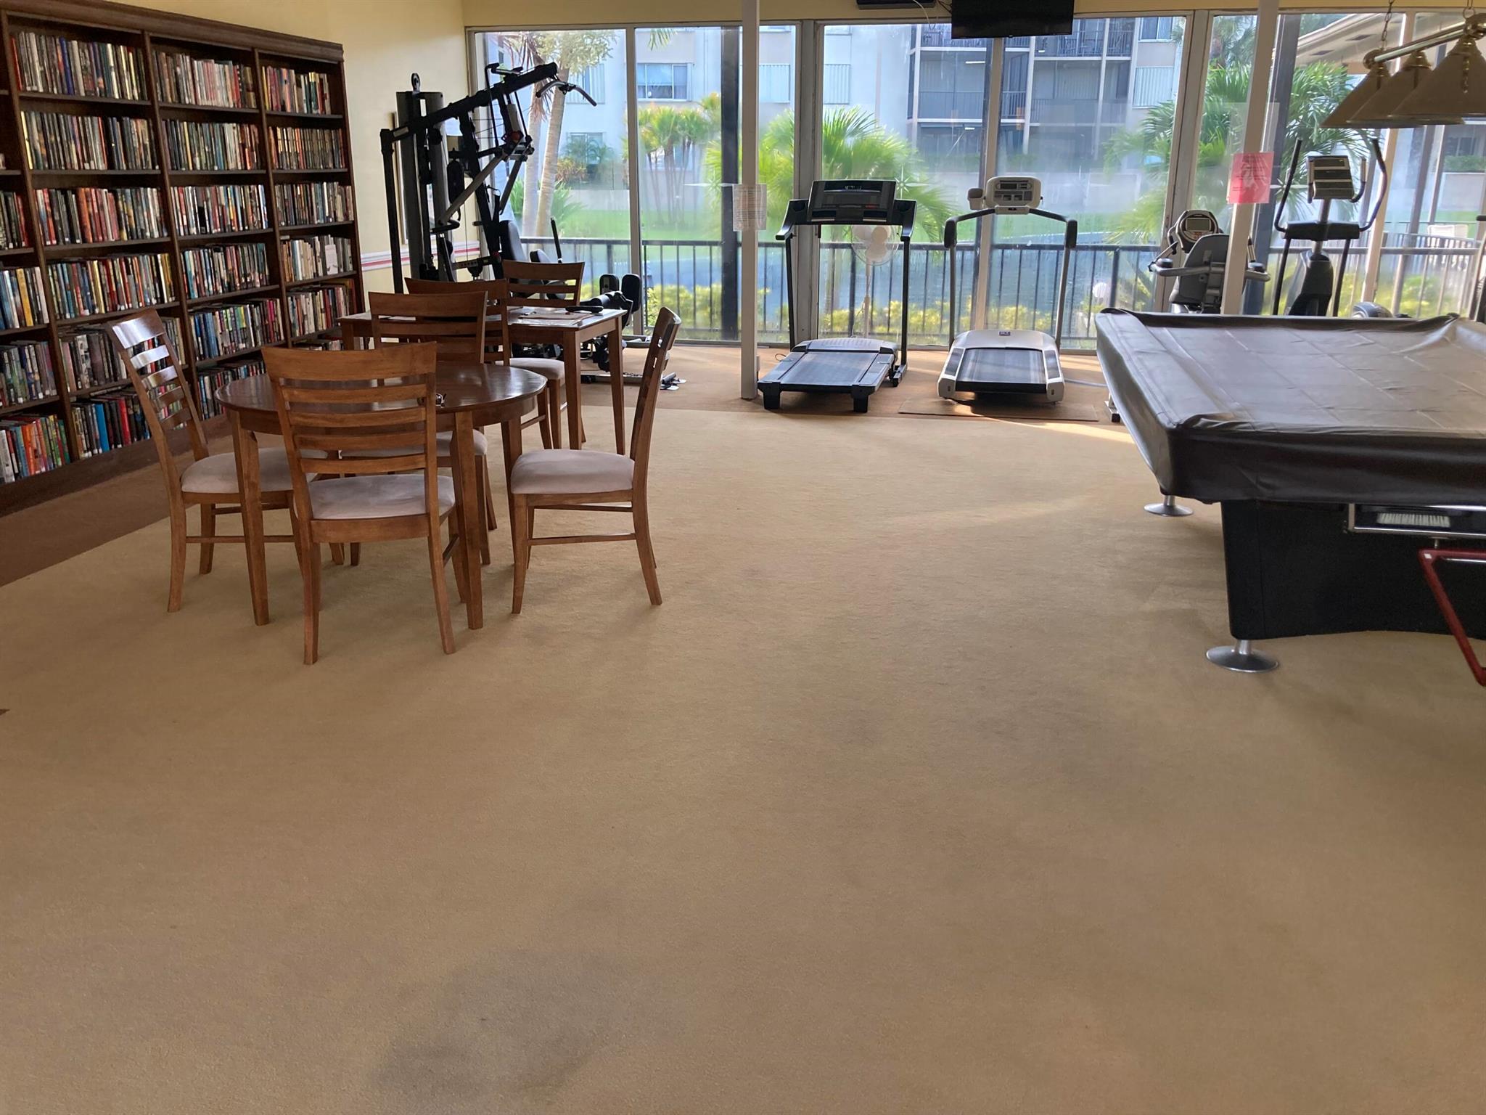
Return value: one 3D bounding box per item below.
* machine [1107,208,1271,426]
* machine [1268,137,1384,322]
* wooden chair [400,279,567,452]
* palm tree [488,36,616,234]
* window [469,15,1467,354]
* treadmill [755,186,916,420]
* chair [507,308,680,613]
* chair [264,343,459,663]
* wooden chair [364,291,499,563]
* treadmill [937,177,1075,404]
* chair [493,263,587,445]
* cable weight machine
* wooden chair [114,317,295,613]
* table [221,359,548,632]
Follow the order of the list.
[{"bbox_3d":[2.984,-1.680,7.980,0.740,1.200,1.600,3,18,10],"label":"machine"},{"bbox_3d":[3.838,-1.886,7.875,0.710,1.670,1.700,4,18,10],"label":"machine"},{"bbox_3d":[-1.278,-0.867,5.779,0.500,0.970,0.560,0,18,1],"label":"wooden chair"},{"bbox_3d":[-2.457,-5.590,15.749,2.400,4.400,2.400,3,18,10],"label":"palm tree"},{"bbox_3d":[1.804,-2.900,9.529,8.200,2.520,0.150,3,18,10],"label":"window"},{"bbox_3d":[0.654,-1.857,8.212,0.950,1.370,1.970,3,18,10],"label":"treadmill"},{"bbox_3d":[-0.532,-0.358,4.266,0.590,0.980,0.490,-2,18,-6],"label":"chair"},{"bbox_3d":[-1.176,-0.213,3.817,0.490,0.980,0.590,-4,19,-12],"label":"chair"},{"bbox_3d":[-1.241,-0.514,4.693,0.500,0.970,0.560,-1,18,-3],"label":"wooden chair"},{"bbox_3d":[1.860,-1.942,8.466,0.900,1.380,1.870,3,18,10],"label":"treadmill"},{"bbox_3d":[-1.132,-1.045,6.357,0.490,0.980,0.590,4,19,12],"label":"chair"},{"bbox_3d":[-1.890,-2.425,8.763,1.600,2.100,1.100,4,19,12],"label":"cable weight machine"},{"bbox_3d":[-1.781,-0.352,4.232,0.590,0.980,0.490,-2,18,-8],"label":"wooden chair"},{"bbox_3d":[-1.229,-0.231,4.224,1.070,0.760,1.070,0,18,0],"label":"table"}]

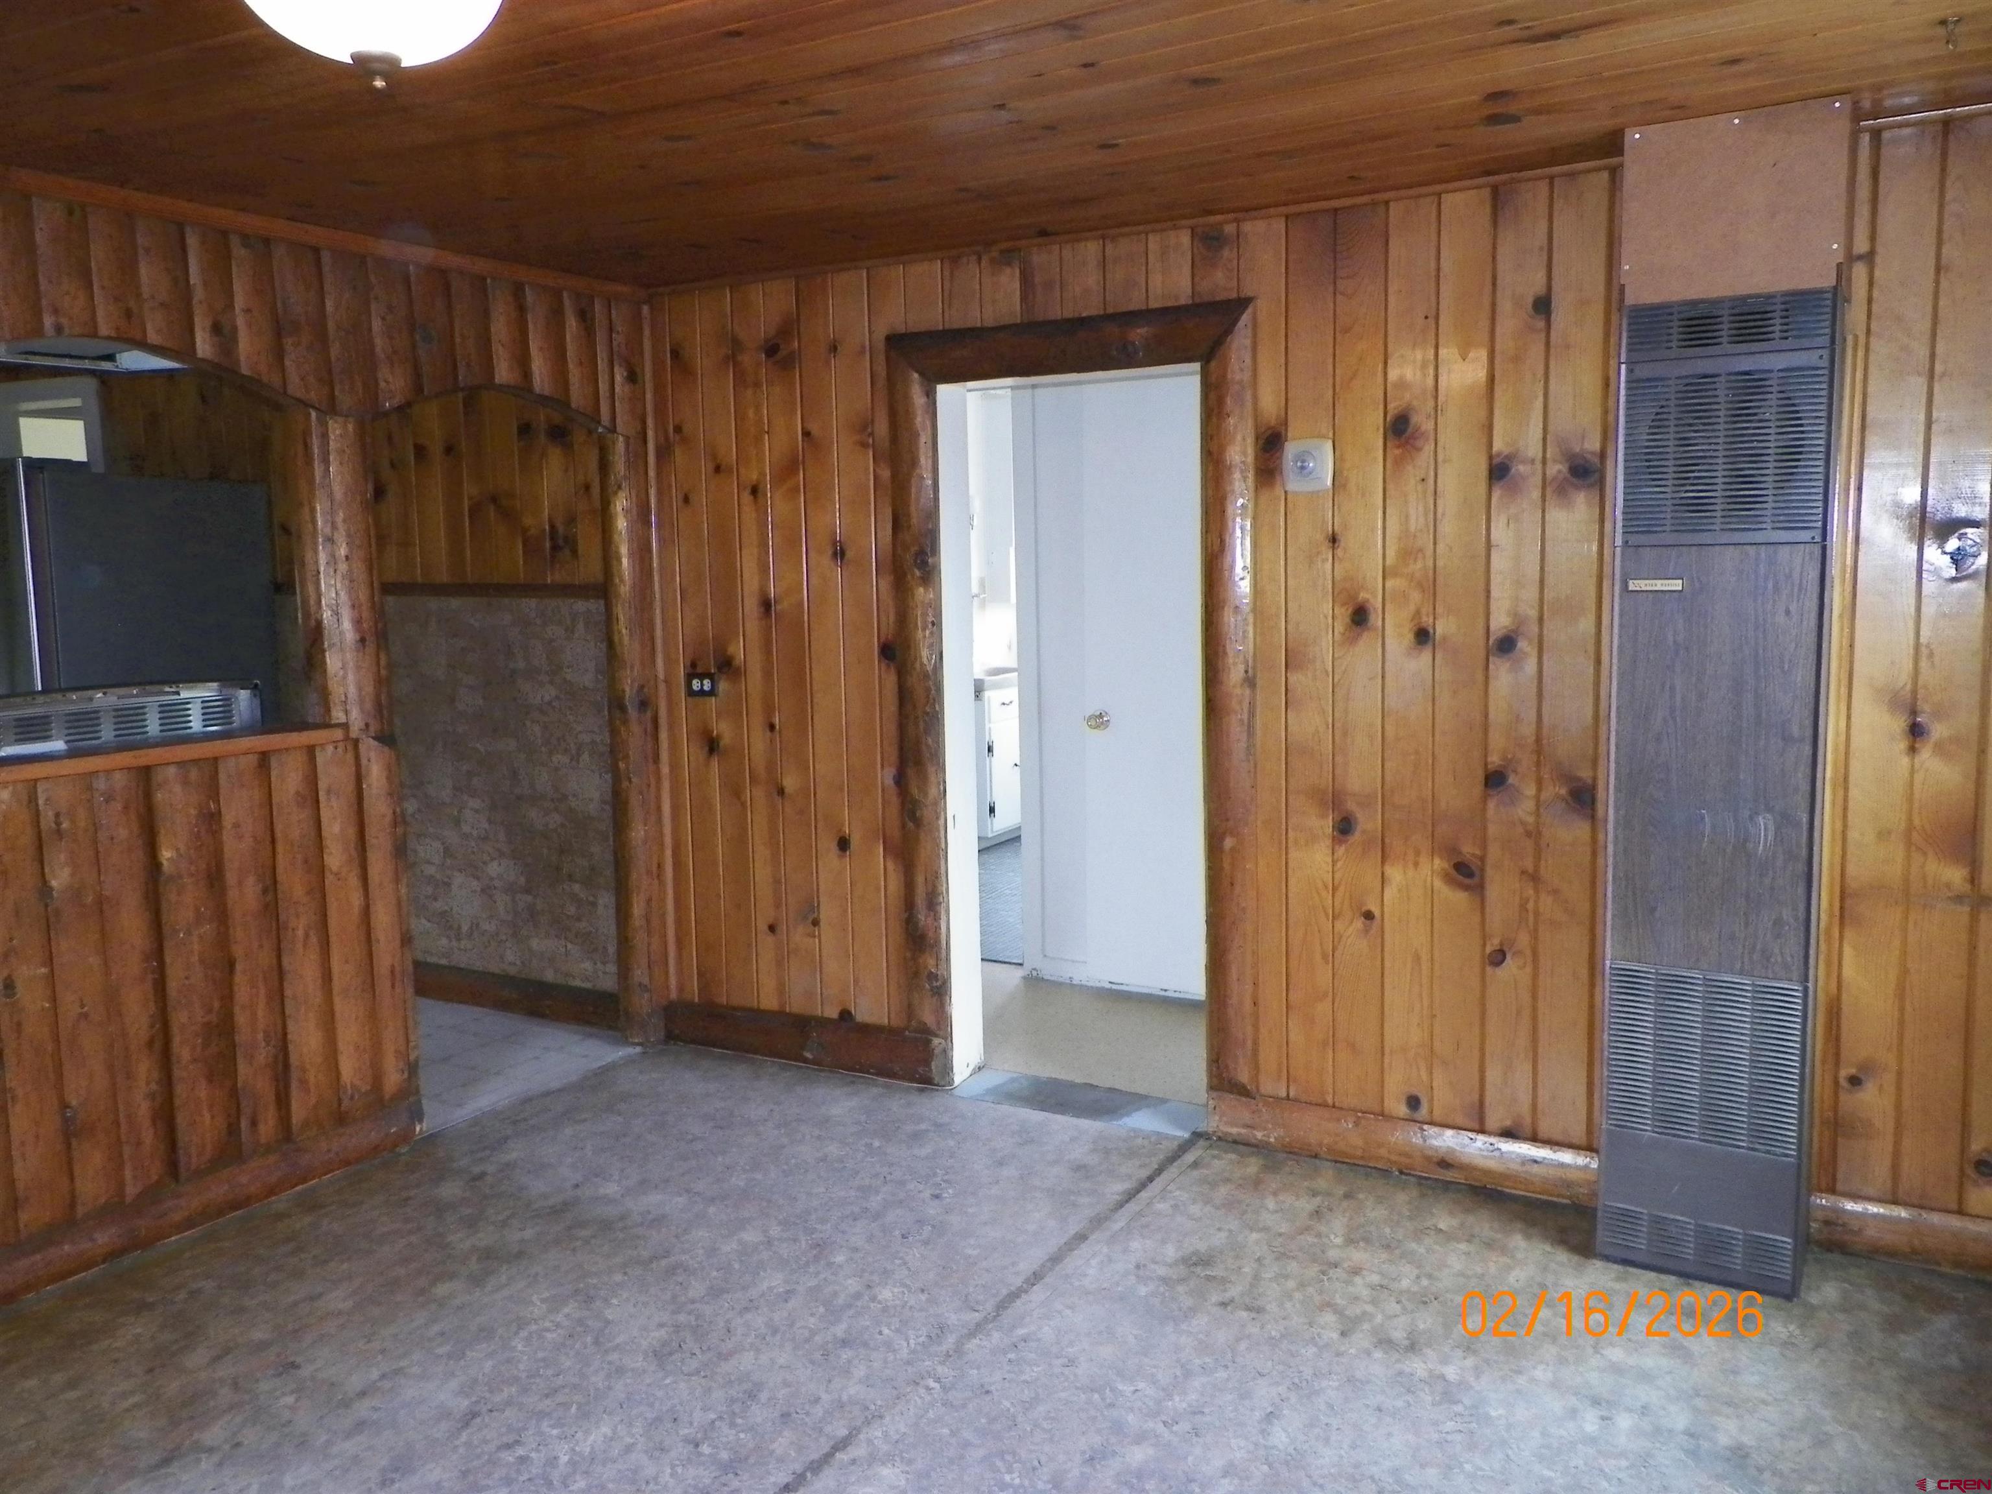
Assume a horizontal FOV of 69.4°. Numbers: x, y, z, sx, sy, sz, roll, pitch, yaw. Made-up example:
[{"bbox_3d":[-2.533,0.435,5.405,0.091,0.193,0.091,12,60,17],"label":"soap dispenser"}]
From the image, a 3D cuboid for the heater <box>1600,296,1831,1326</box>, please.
[{"bbox_3d":[1.462,0.104,2.922,0.367,1.929,0.279,3,8,31],"label":"heater"}]

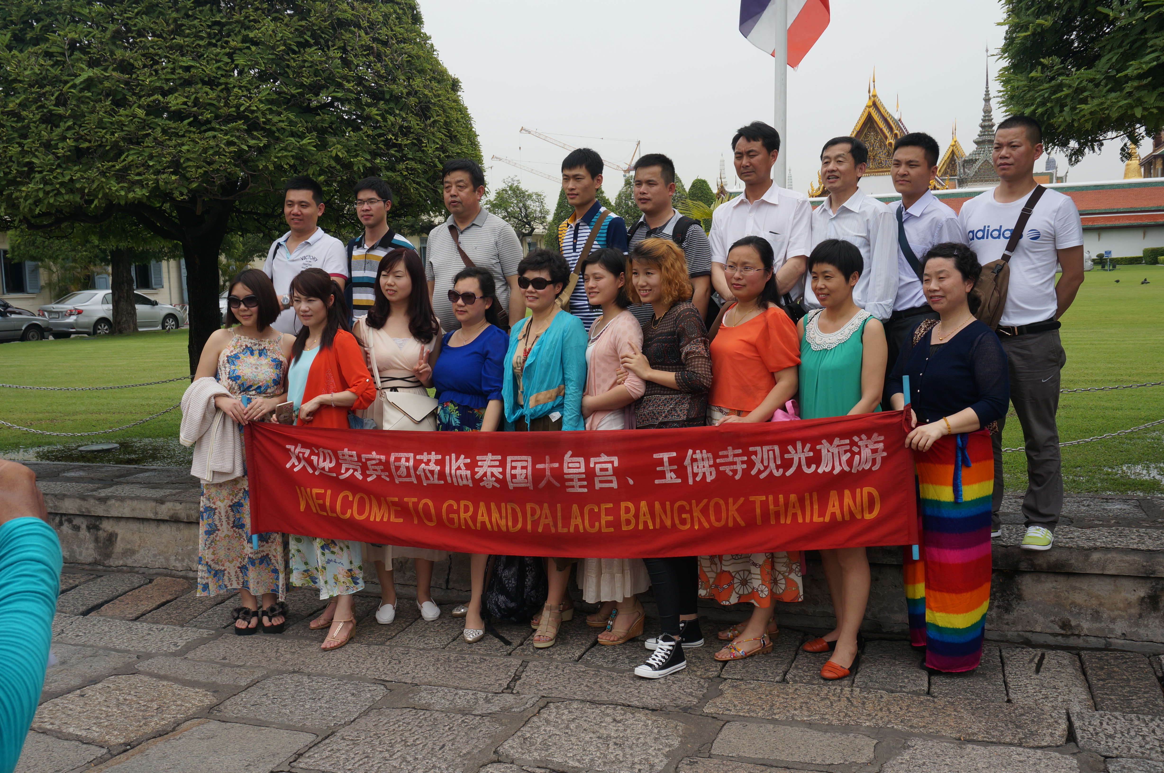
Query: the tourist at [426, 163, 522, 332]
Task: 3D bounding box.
[{"bbox_3d":[-0.507,-0.238,4.832,0.510,1.692,0.310,2,8,22],"label":"tourist"}]

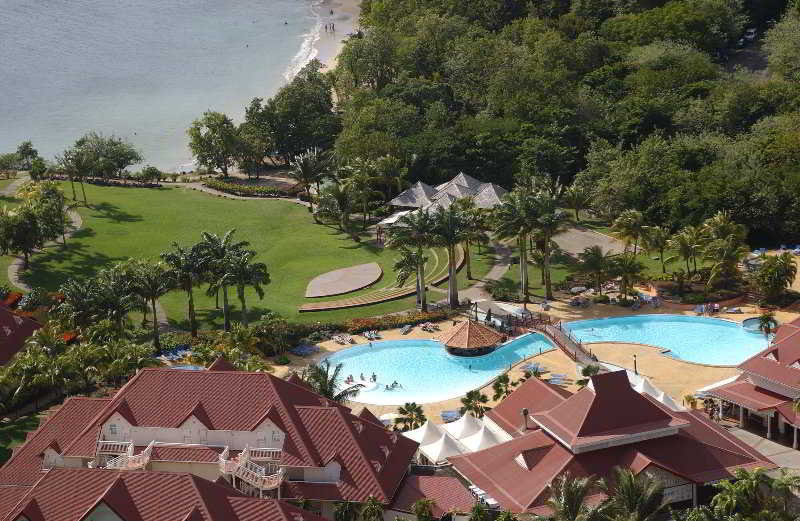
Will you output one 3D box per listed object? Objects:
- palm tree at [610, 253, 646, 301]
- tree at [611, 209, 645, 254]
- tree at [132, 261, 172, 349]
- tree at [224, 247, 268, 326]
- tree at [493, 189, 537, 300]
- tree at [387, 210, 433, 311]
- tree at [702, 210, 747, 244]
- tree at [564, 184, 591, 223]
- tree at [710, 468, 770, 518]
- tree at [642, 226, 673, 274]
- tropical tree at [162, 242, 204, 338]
[{"bbox_3d":[30.740,2.317,310.615,4.700,6.220,4.700,2,20,6],"label":"palm tree"},{"bbox_3d":[32.317,-4.077,327.991,4.680,6.550,4.680,2,20,6],"label":"tree"},{"bbox_3d":[-30.350,5.460,285.920,5.700,11.480,5.700,-4,18,-6],"label":"tree"},{"bbox_3d":[-20.005,3.704,300.130,5.560,10.680,5.560,-1,20,-4],"label":"tree"},{"bbox_3d":[15.523,-2.114,314.078,5.830,15.390,5.830,-1,18,0],"label":"tree"},{"bbox_3d":[1.263,0.096,305.817,5.930,13.640,5.930,0,20,0],"label":"tree"},{"bbox_3d":[43.350,-2.580,309.040,6.000,8.520,6.000,1,18,8],"label":"tree"},{"bbox_3d":[25.650,-8.310,335.120,4.400,5.580,4.400,0,18,4],"label":"tree"},{"bbox_3d":[36.549,25.136,247.718,6.250,5.660,6.250,3,20,9],"label":"tree"},{"bbox_3d":[35.710,-1.361,320.149,4.040,6.720,4.040,2,20,6],"label":"tree"},{"bbox_3d":[-26.720,3.680,289.650,6.040,12.390,6.040,-3,18,-5],"label":"tropical tree"}]

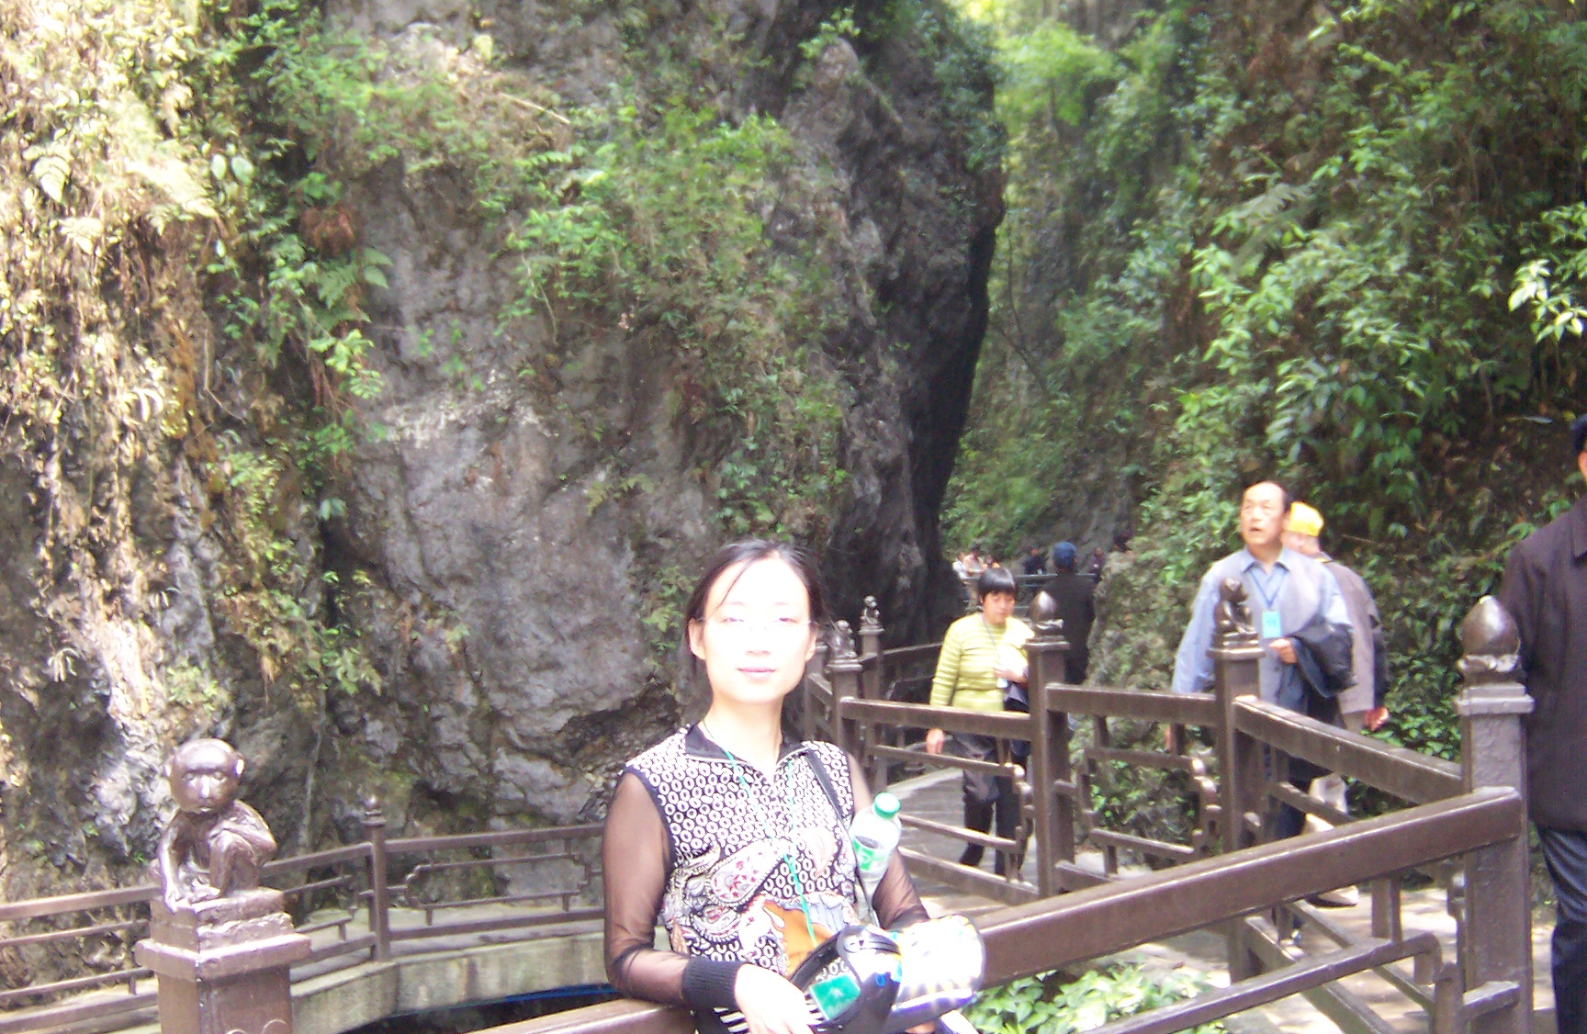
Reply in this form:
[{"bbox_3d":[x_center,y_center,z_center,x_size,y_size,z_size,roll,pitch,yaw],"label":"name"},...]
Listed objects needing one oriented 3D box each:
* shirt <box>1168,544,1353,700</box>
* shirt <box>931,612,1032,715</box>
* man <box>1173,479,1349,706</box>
[{"bbox_3d":[1.642,0.409,7.080,0.620,0.640,0.340,-2,2,5],"label":"shirt"},{"bbox_3d":[0.881,0.694,9.350,0.470,0.510,0.280,-3,2,-16],"label":"shirt"},{"bbox_3d":[1.666,0.703,7.120,0.630,1.660,0.440,-2,2,5],"label":"man"}]

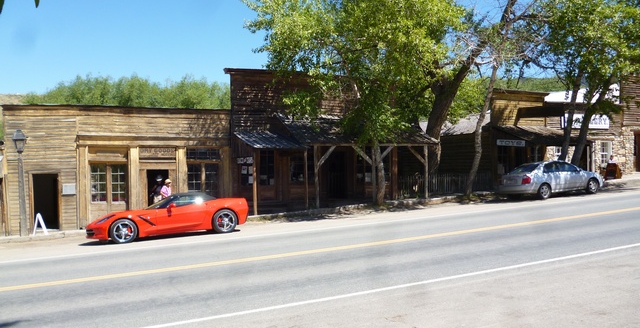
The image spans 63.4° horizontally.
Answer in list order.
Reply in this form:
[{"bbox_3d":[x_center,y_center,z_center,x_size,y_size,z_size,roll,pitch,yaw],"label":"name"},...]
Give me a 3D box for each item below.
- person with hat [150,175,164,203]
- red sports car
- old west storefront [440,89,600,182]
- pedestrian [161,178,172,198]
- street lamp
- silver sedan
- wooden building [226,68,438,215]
[{"bbox_3d":[-5.747,1.244,18.342,0.520,1.708,0.420,-1,0,-30],"label":"person with hat"},{"bbox_3d":[-4.363,1.438,15.022,4.495,1.235,1.877,-3,1,-24],"label":"red sports car"},{"bbox_3d":[9.326,-1.202,27.353,3.949,4.859,8.500,-1,0,-24],"label":"old west storefront"},{"bbox_3d":[-5.351,1.296,18.081,0.400,1.530,0.480,-1,0,30],"label":"pedestrian"},{"bbox_3d":[-8.660,0.558,15.019,0.440,3.090,0.440,-1,0,-24],"label":"street lamp"},{"bbox_3d":[9.400,0.583,21.079,4.480,1.470,1.735,-3,1,-24],"label":"silver sedan"},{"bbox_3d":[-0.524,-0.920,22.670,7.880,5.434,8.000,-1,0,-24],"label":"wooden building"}]

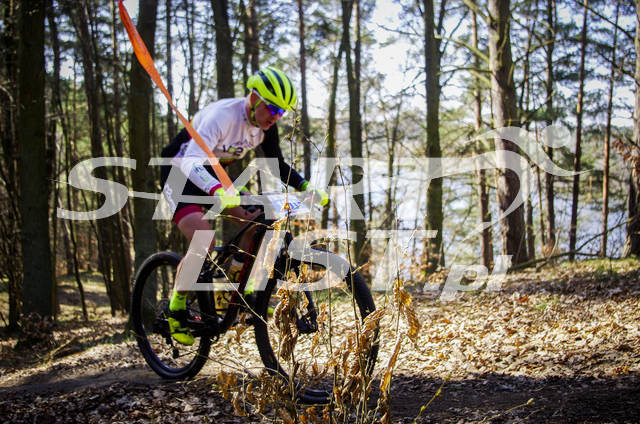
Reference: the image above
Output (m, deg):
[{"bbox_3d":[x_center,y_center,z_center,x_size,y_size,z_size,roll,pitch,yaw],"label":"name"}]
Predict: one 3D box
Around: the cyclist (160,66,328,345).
[{"bbox_3d":[-0.496,-0.011,3.818,0.920,1.430,0.690,6,9,42],"label":"cyclist"}]

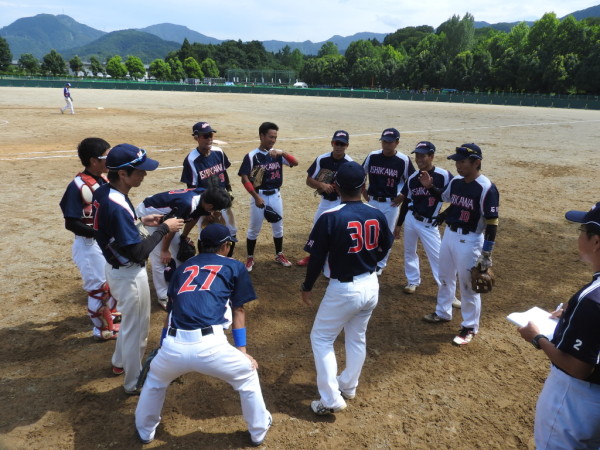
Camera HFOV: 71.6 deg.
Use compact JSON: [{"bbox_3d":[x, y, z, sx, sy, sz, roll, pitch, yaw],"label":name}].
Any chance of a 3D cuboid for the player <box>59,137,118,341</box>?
[{"bbox_3d":[-1.655,0.131,3.603,0.460,1.750,0.530,-3,19,-15],"label":"player"}]

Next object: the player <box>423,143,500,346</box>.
[{"bbox_3d":[1.455,0.165,3.749,0.450,1.790,0.560,-14,24,-39],"label":"player"}]

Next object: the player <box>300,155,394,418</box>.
[{"bbox_3d":[0.305,0.454,2.814,0.600,1.760,0.440,-6,20,-23],"label":"player"}]

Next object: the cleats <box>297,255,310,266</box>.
[{"bbox_3d":[0.105,0.449,5.418,0.290,0.110,0.110,-5,20,-20],"label":"cleats"}]

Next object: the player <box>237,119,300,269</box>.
[{"bbox_3d":[-0.389,-0.347,5.117,0.680,1.780,0.400,-2,19,-11],"label":"player"}]

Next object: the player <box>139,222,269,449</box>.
[{"bbox_3d":[-0.569,0.694,2.674,0.880,1.370,0.680,5,19,8],"label":"player"}]

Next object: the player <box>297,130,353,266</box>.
[{"bbox_3d":[0.336,-0.291,5.127,0.660,1.720,0.460,2,19,-1],"label":"player"}]

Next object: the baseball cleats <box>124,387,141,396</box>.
[{"bbox_3d":[-1.150,1.193,3.096,0.290,0.115,0.110,-2,19,-10],"label":"baseball cleats"}]

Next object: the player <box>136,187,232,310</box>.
[{"bbox_3d":[-1.112,0.248,4.201,0.920,1.200,0.550,9,20,19],"label":"player"}]

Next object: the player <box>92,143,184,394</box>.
[{"bbox_3d":[-1.142,0.328,2.999,0.600,1.790,0.480,-8,21,-27],"label":"player"}]

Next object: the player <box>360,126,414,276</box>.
[{"bbox_3d":[1.036,-0.251,5.004,0.620,1.770,0.420,12,21,26],"label":"player"}]

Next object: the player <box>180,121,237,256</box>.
[{"bbox_3d":[-1.113,-0.415,5.286,0.620,1.760,0.420,-8,21,-28],"label":"player"}]

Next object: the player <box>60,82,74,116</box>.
[{"bbox_3d":[-13.786,-7.356,24.537,0.750,1.740,0.500,-3,19,-14],"label":"player"}]

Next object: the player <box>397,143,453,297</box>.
[{"bbox_3d":[1.355,-0.011,4.420,0.460,1.710,0.680,-14,24,-39],"label":"player"}]

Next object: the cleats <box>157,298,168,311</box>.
[{"bbox_3d":[-1.359,0.777,4.306,0.290,0.115,0.110,17,24,38],"label":"cleats"}]

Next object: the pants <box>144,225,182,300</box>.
[{"bbox_3d":[-1.380,0.278,4.345,0.460,0.840,0.420,9,20,20],"label":"pants"}]

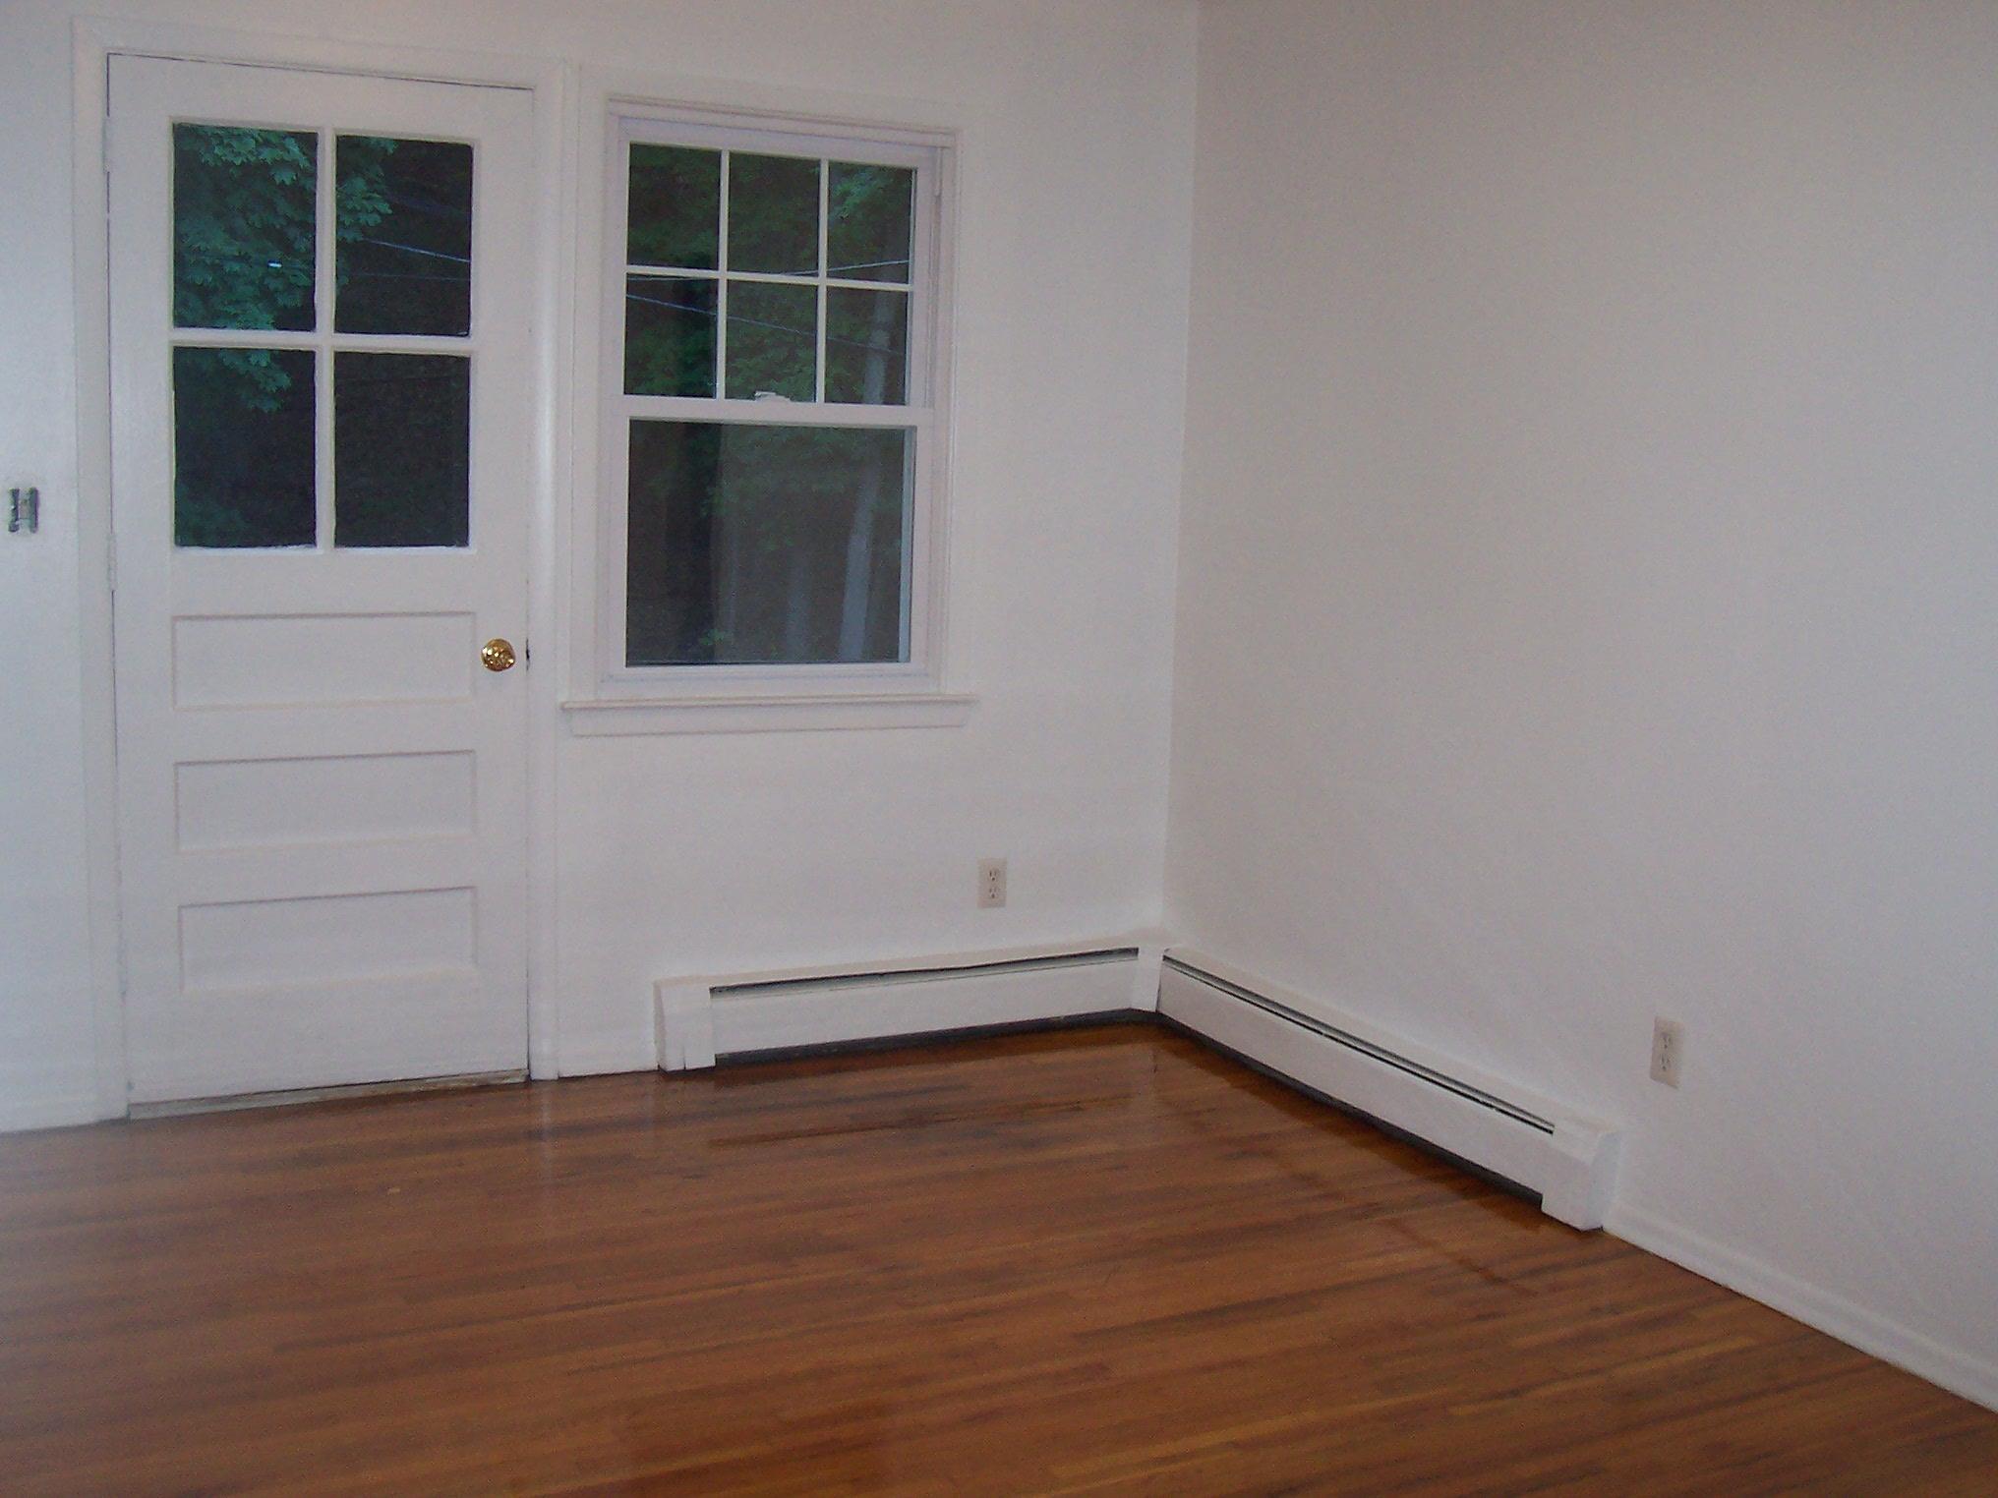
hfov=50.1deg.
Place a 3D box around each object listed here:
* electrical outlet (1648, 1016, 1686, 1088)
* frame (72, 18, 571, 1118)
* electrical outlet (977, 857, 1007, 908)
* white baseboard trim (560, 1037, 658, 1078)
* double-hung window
[{"bbox_3d":[1.155,0.527,3.706,0.010,0.114,0.070,-2,9,-26],"label":"electrical outlet"},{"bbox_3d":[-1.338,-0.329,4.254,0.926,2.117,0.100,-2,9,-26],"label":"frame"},{"bbox_3d":[-0.013,0.315,4.969,0.072,0.116,0.010,-2,9,-26],"label":"electrical outlet"},{"bbox_3d":[-0.842,0.656,4.602,0.226,0.102,0.018,-2,9,-26],"label":"white baseboard trim"},{"bbox_3d":[-0.482,-0.737,4.629,0.791,1.240,0.090,-2,9,-26],"label":"double-hung window"}]

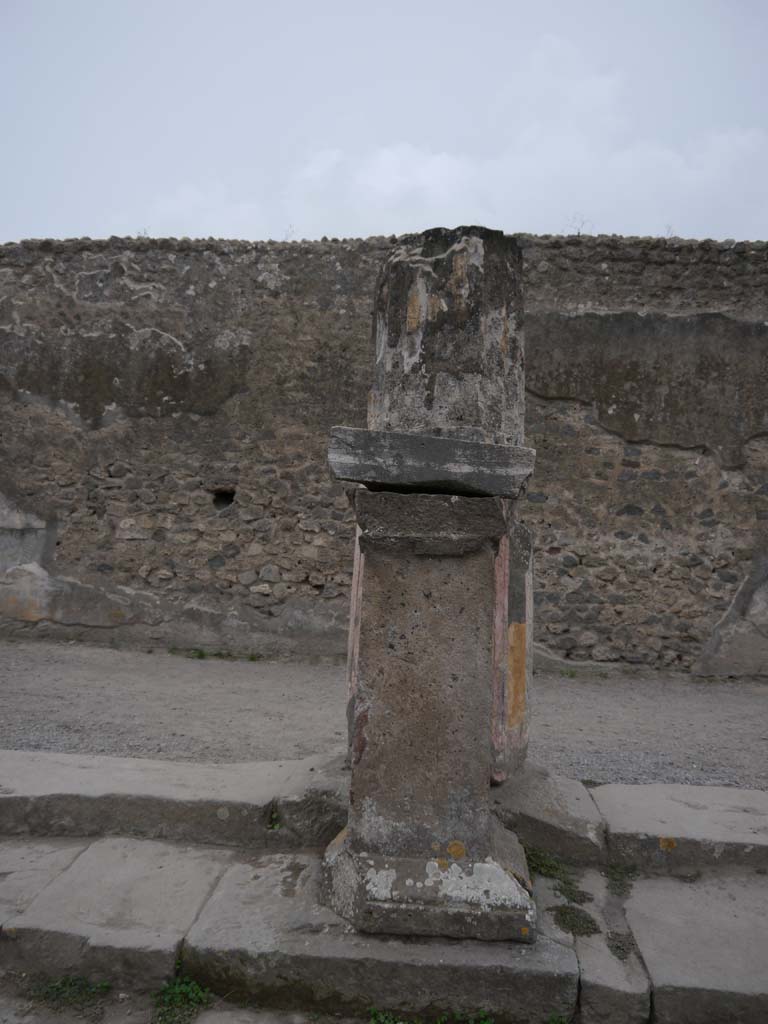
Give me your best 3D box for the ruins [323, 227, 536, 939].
[{"bbox_3d":[0.201,0.024,2.895,0.724,2.225,1.339,1,2,4],"label":"ruins"}]

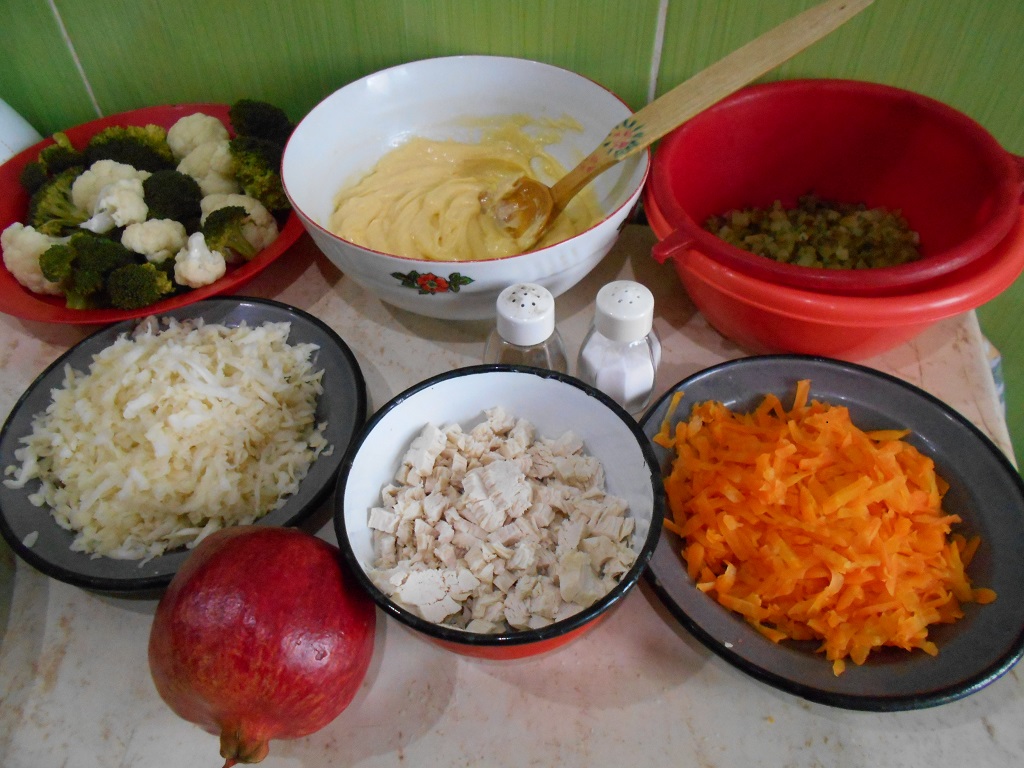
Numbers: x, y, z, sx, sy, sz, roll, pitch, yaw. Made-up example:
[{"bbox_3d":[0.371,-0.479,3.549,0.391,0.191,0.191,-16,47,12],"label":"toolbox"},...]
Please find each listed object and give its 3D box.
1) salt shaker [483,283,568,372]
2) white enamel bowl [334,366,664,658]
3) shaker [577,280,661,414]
[{"bbox_3d":[0.008,-0.021,0.455,0.050,0.077,0.050,-1,49,1],"label":"salt shaker"},{"bbox_3d":[-0.005,0.069,0.383,0.152,0.067,0.152,-1,49,1],"label":"white enamel bowl"},{"bbox_3d":[0.064,-0.022,0.454,0.050,0.077,0.050,-1,49,1],"label":"shaker"}]

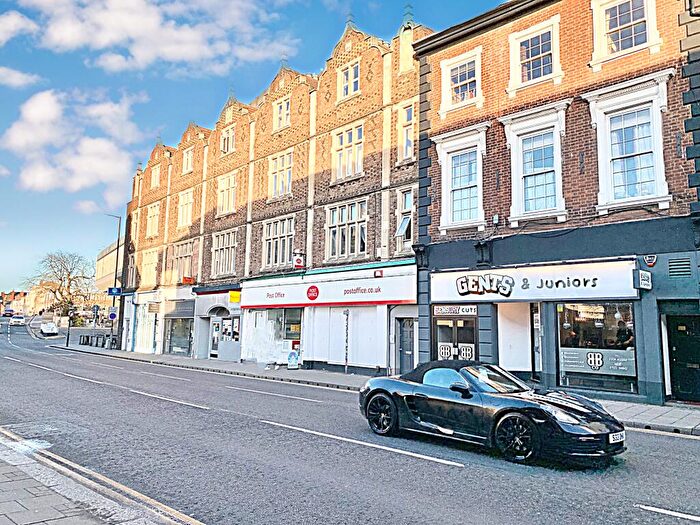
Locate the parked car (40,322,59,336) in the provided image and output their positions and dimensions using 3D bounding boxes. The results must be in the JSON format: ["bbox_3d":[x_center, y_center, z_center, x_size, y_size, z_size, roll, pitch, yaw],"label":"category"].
[{"bbox_3d":[-37.086,8.283,65.000,1.800,1.520,4.200,6,-9,-33],"label":"parked car"}]

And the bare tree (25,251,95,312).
[{"bbox_3d":[-46.329,3.435,84.000,10.000,10.400,10.000,-6,-11,43],"label":"bare tree"}]

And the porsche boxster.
[{"bbox_3d":[2.045,2.305,8.770,1.840,1.280,4.380,9,-11,-44],"label":"porsche boxster"}]

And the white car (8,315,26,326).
[{"bbox_3d":[-46.135,8.108,73.000,1.800,1.460,4.300,6,-9,-32],"label":"white car"}]

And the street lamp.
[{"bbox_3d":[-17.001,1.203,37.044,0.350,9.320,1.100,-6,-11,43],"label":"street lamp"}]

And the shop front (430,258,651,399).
[{"bbox_3d":[5.423,1.994,16.098,6.900,3.810,0.700,-6,-11,43],"label":"shop front"}]

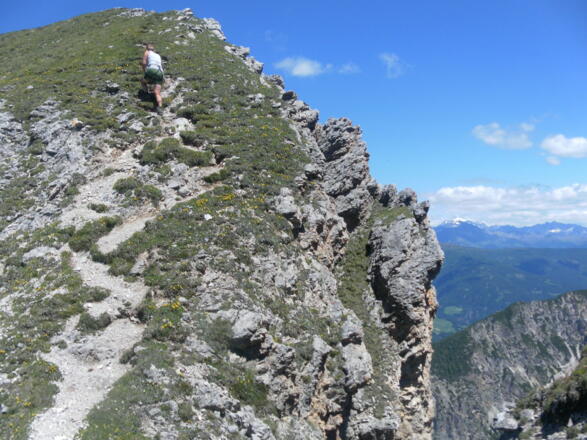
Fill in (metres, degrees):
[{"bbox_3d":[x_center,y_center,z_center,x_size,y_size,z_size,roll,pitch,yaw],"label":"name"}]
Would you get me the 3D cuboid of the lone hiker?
[{"bbox_3d":[-3.040,-3.050,12.900,0.520,1.620,0.620,0,-1,-9],"label":"lone hiker"}]

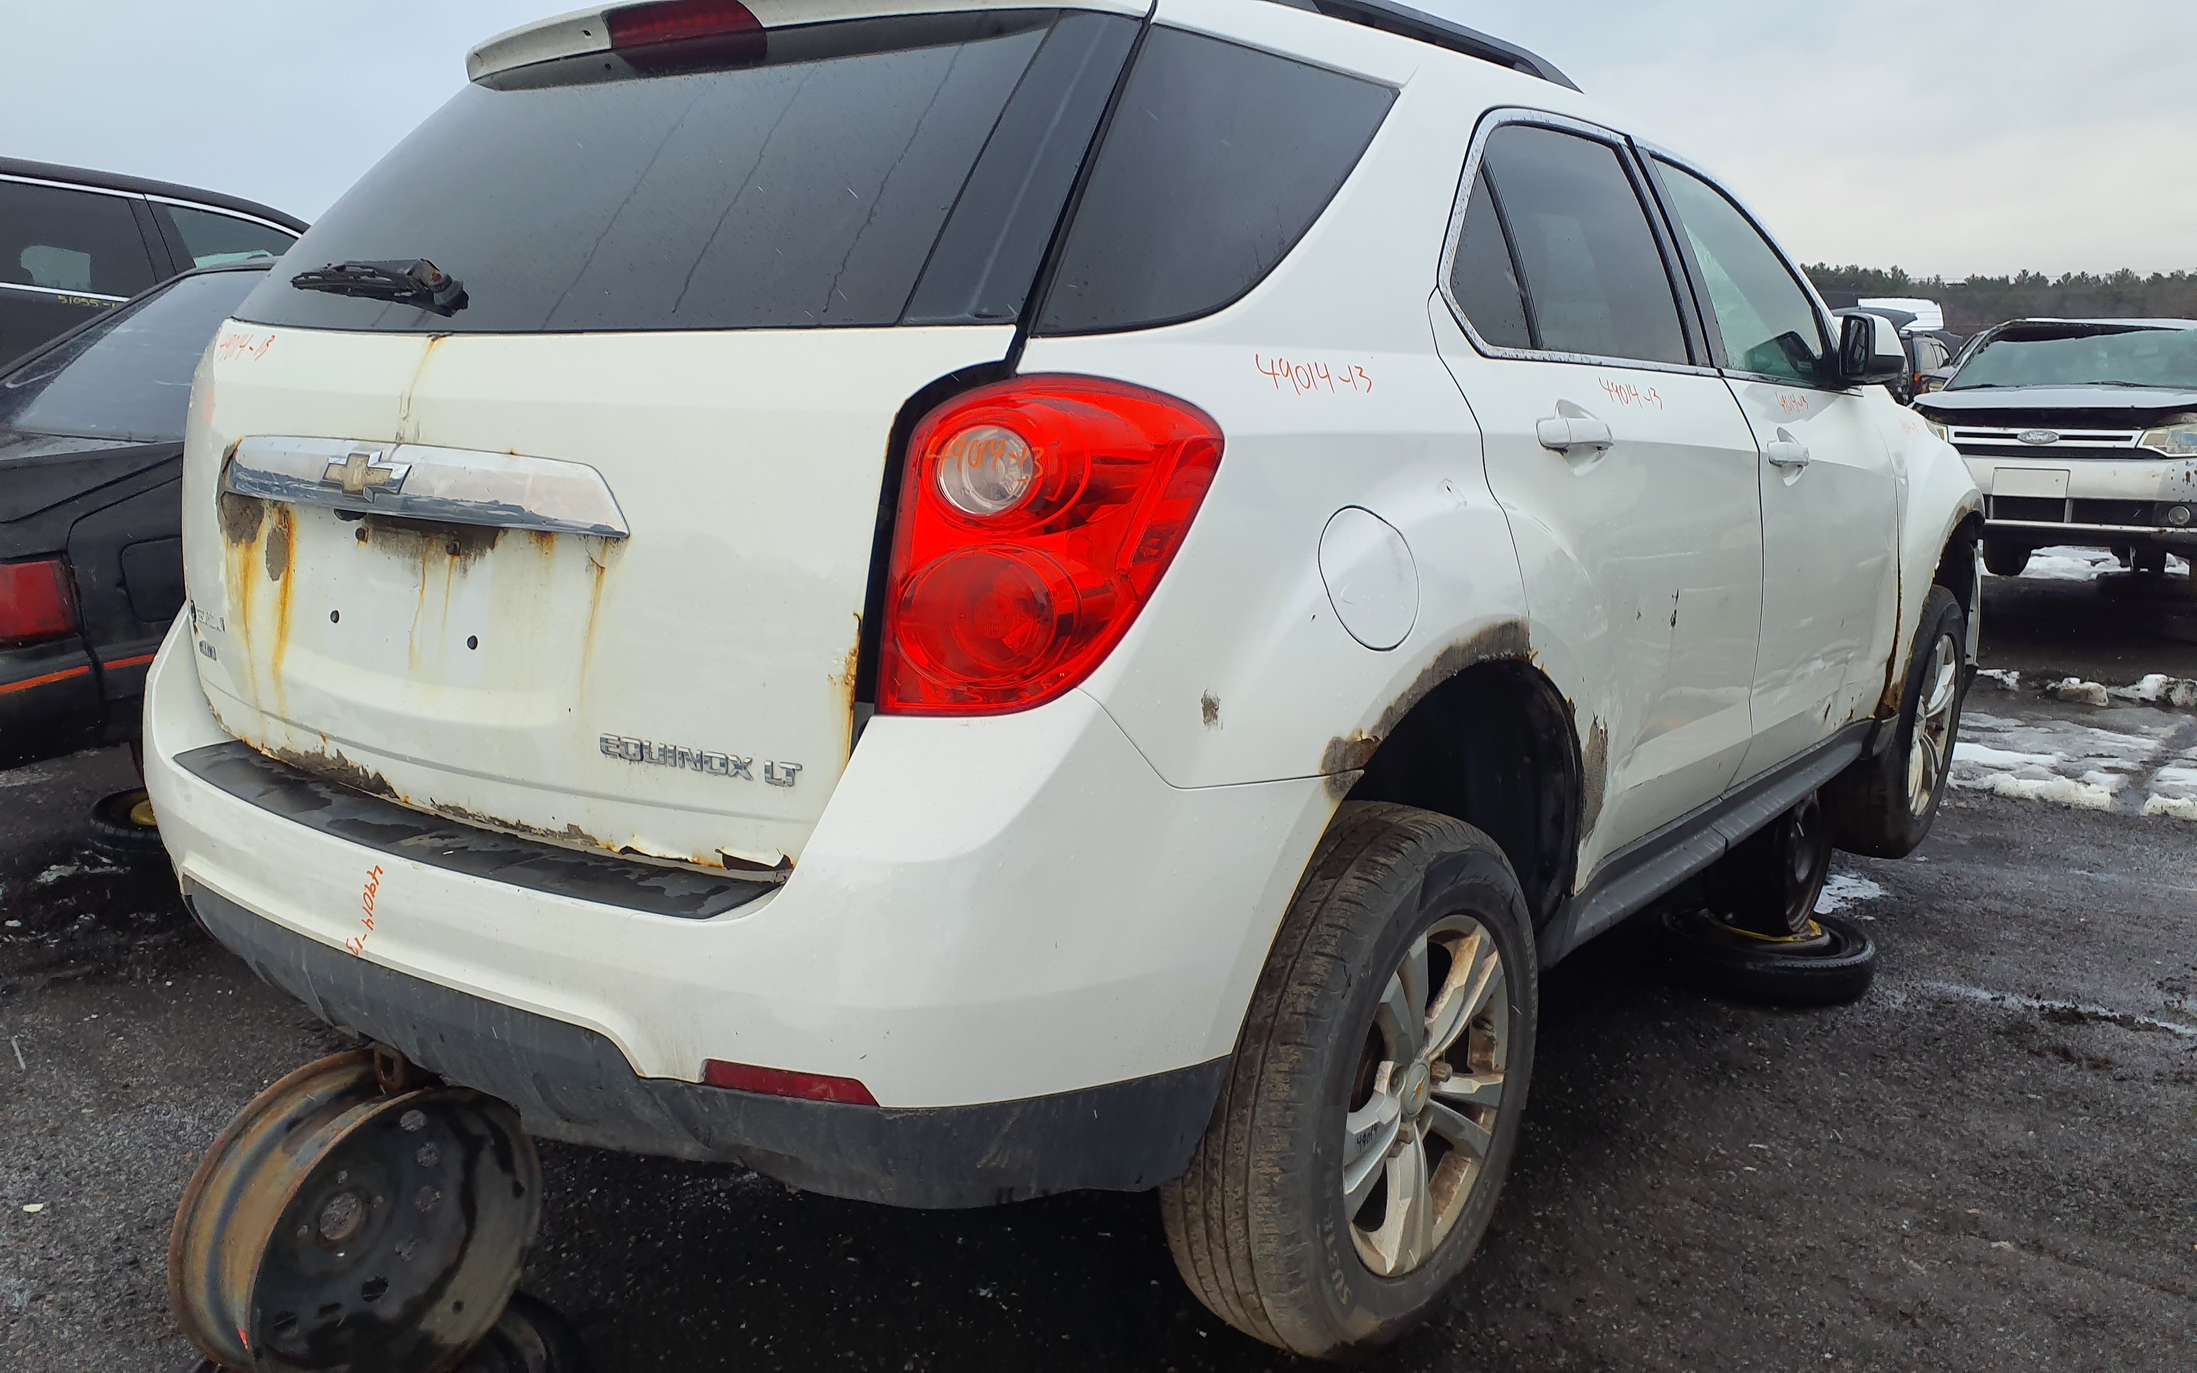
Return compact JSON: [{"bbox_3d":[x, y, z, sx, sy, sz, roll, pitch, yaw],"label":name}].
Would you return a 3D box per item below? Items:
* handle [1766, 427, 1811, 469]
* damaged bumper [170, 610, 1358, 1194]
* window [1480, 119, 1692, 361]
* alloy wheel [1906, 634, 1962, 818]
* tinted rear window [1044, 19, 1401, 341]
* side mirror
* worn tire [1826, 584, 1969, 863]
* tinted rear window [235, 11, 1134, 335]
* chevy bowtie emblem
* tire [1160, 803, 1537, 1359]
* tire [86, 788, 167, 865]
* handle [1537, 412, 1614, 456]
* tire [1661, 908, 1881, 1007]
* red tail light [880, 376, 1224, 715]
[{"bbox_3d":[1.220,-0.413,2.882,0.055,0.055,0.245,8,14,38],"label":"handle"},{"bbox_3d":[-0.644,0.169,2.083,1.810,0.510,0.690,8,14,38],"label":"damaged bumper"},{"bbox_3d":[0.705,-0.648,2.358,0.050,0.378,0.600,-19,-4,40],"label":"window"},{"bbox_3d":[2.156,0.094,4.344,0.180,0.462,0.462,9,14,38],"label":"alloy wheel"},{"bbox_3d":[0.169,-0.543,1.764,0.090,0.340,0.784,-13,-1,43],"label":"tinted rear window"},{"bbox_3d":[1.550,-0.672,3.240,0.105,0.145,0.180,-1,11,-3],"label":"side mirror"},{"bbox_3d":[2.142,0.092,4.354,0.230,0.720,0.720,9,14,38],"label":"worn tire"},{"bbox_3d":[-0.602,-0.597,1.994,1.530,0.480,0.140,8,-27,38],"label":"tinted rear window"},{"bbox_3d":[-0.820,-0.235,1.803,0.190,0.062,0.026,9,14,38],"label":"chevy bowtie emblem"},{"bbox_3d":[0.354,0.514,2.135,0.225,0.712,0.712,8,13,37],"label":"tire"},{"bbox_3d":[-3.090,0.485,5.440,0.570,0.140,0.570,9,14,38],"label":"tire"},{"bbox_3d":[0.644,-0.341,2.174,0.052,0.048,0.225,9,14,38],"label":"handle"},{"bbox_3d":[1.716,0.696,4.150,0.530,0.120,0.530,8,14,38],"label":"tire"},{"bbox_3d":[-0.049,-0.136,1.537,0.190,0.330,0.370,9,14,38],"label":"red tail light"}]

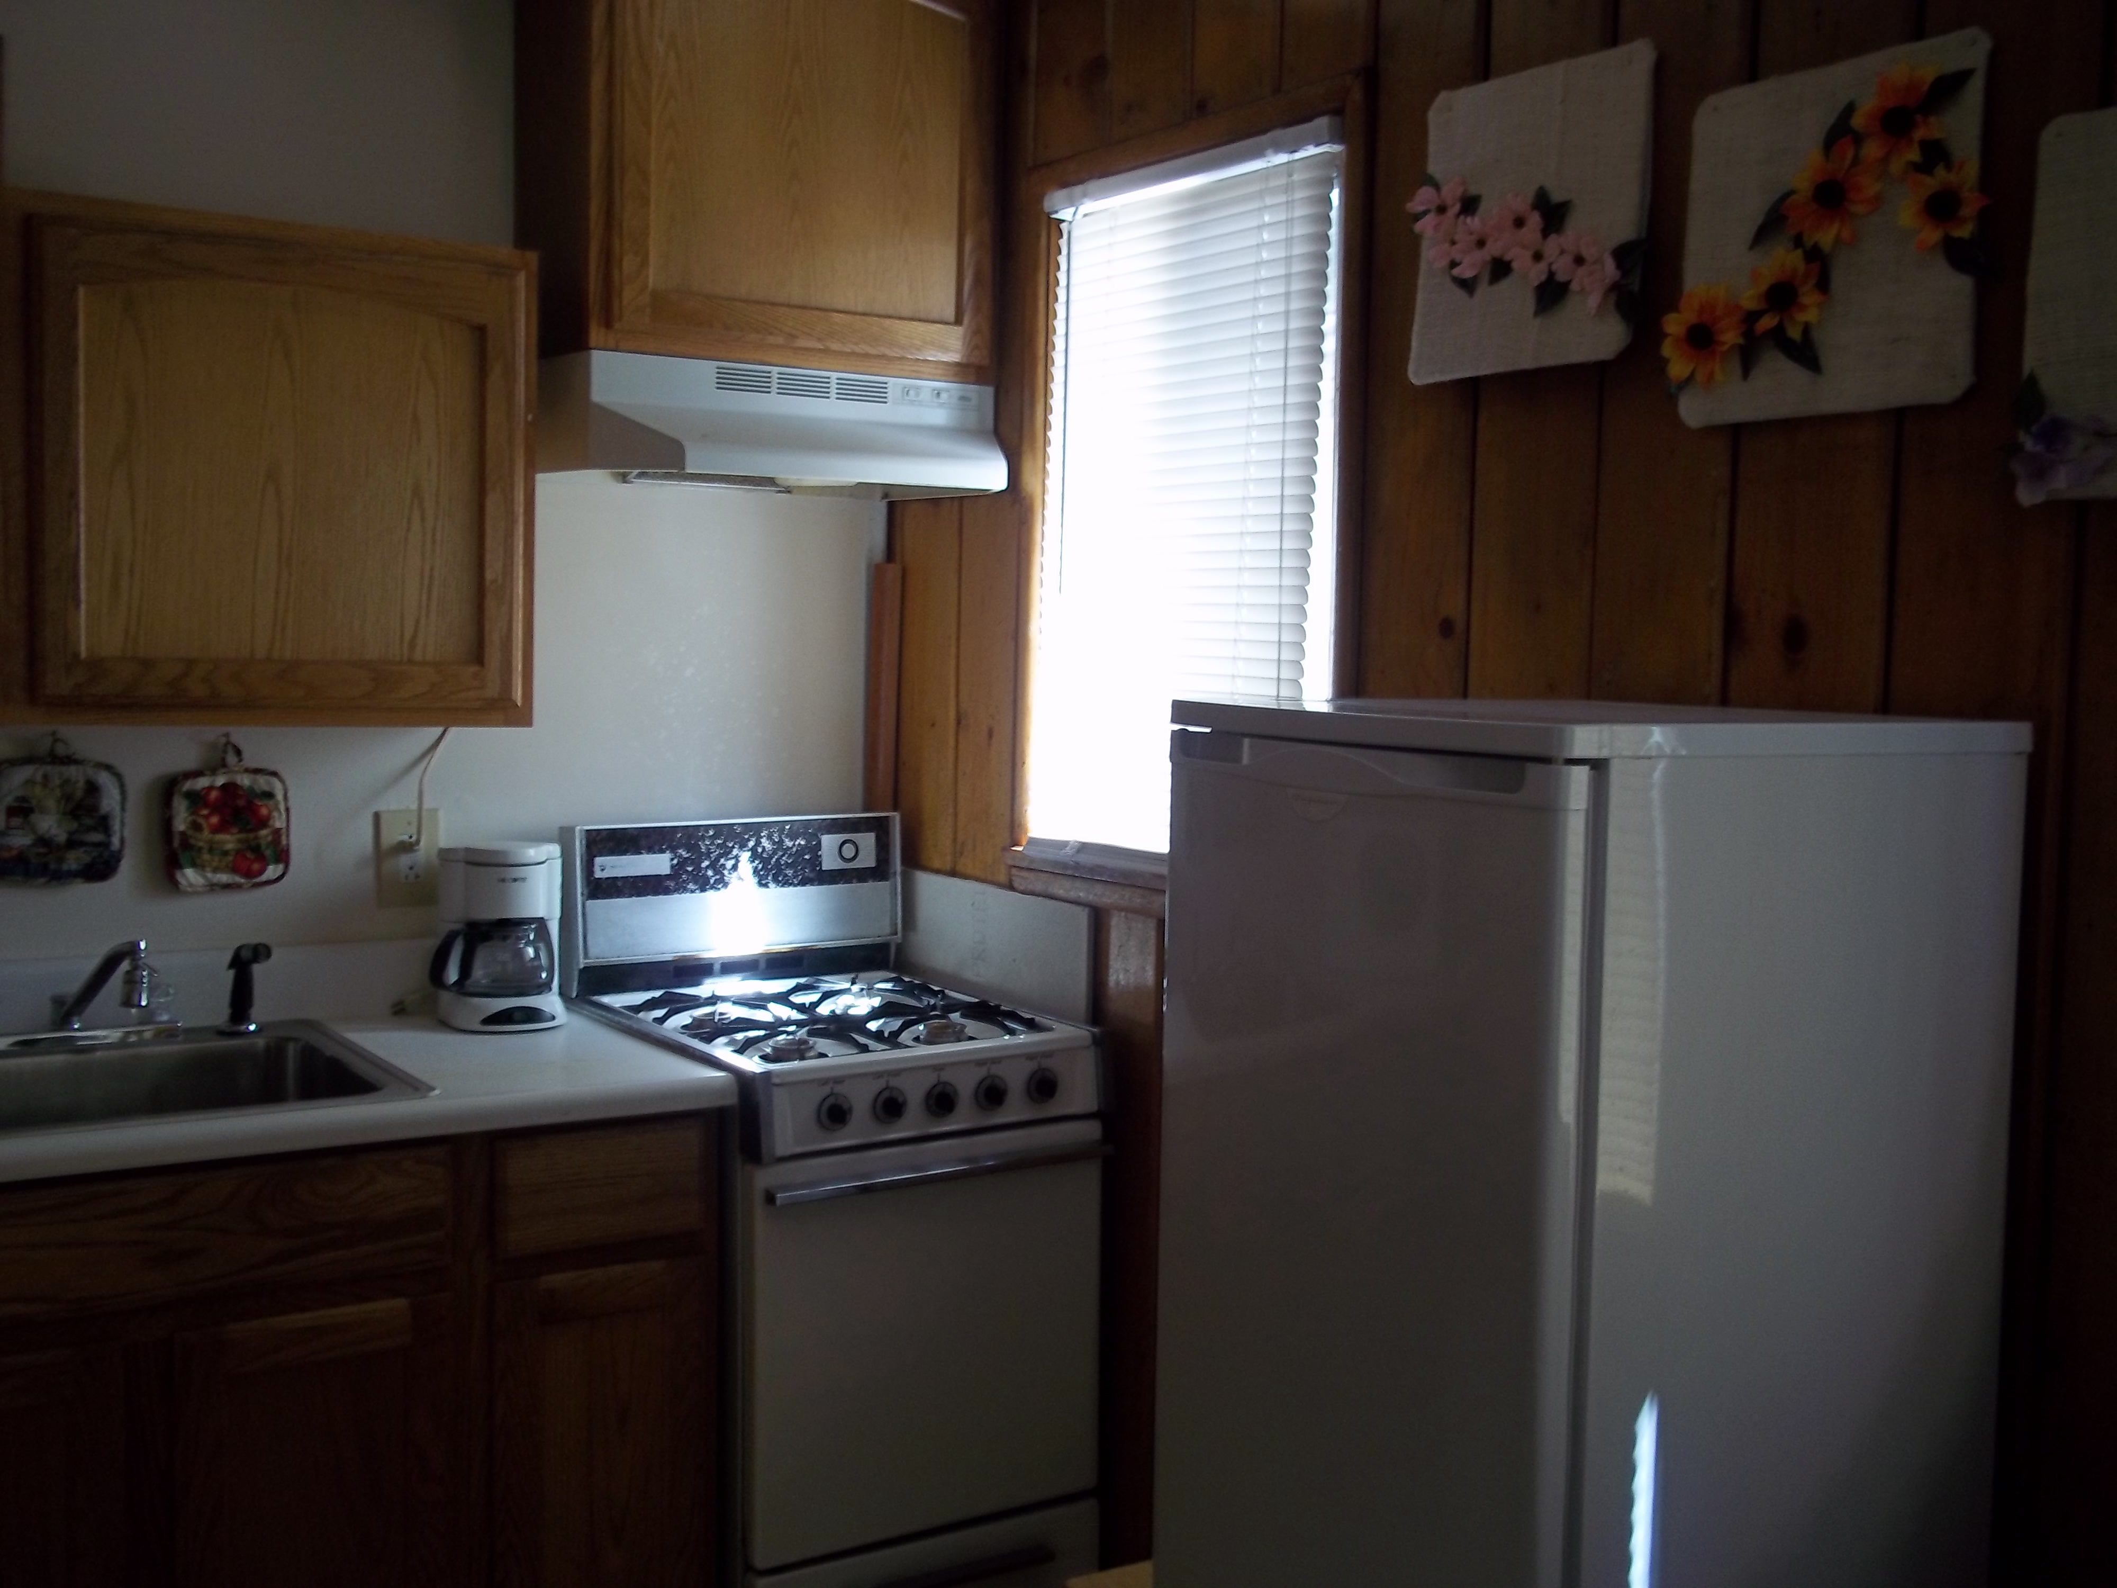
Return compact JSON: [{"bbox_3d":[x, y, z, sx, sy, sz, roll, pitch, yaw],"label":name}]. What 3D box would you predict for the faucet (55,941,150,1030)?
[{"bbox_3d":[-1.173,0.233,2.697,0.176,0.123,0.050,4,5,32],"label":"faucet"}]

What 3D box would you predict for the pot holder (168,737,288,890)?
[{"bbox_3d":[-1.089,0.027,2.887,0.154,0.203,0.020,-2,5,-33],"label":"pot holder"}]

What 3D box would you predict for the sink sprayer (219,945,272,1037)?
[{"bbox_3d":[-1.054,0.248,2.847,0.057,0.117,0.050,4,5,36],"label":"sink sprayer"}]

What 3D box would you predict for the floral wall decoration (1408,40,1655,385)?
[{"bbox_3d":[0.477,-0.581,2.237,0.040,0.298,0.309,-2,5,-33],"label":"floral wall decoration"}]

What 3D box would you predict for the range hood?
[{"bbox_3d":[-0.384,-0.505,3.059,0.606,0.158,0.440,-2,5,-33],"label":"range hood"}]

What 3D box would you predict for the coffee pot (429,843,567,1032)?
[{"bbox_3d":[-0.762,0.189,2.953,0.163,0.230,0.185,-1,5,-23],"label":"coffee pot"}]

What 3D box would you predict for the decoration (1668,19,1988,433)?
[{"bbox_3d":[0.675,-0.485,1.942,0.040,0.301,0.319,-2,5,-33],"label":"decoration"}]

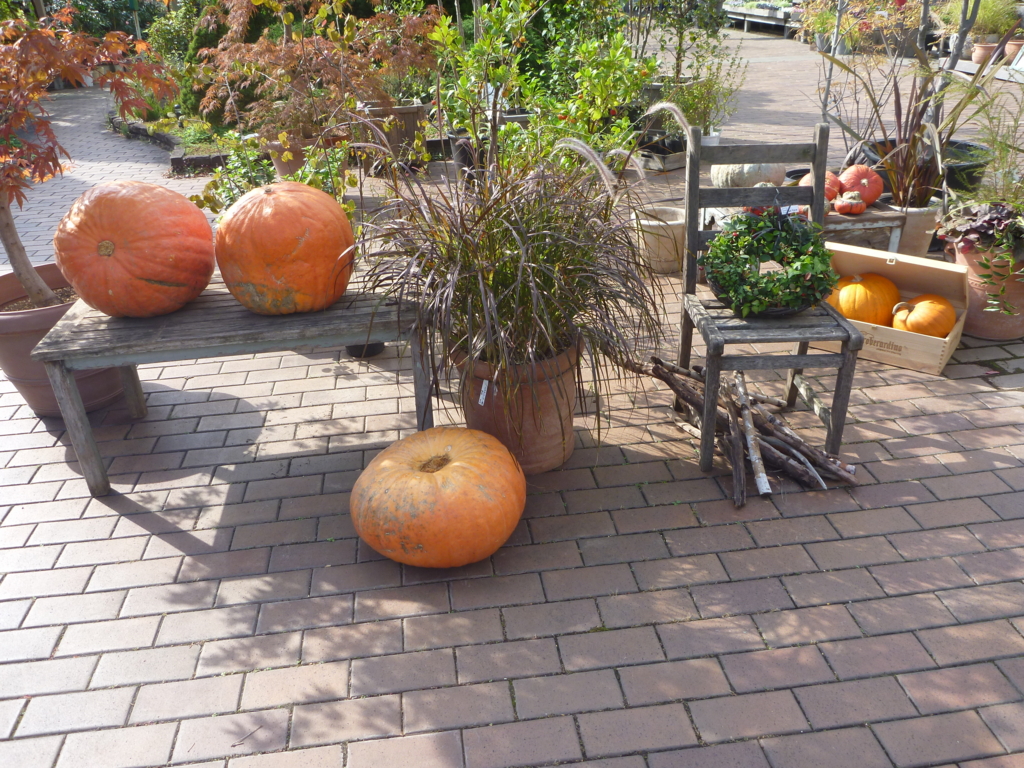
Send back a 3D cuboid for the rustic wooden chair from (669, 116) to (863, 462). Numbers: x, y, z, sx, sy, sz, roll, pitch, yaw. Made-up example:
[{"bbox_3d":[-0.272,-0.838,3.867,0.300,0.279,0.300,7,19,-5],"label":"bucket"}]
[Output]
[{"bbox_3d":[0.807,-0.277,2.646,0.470,0.970,0.470,-3,27,-3],"label":"rustic wooden chair"}]

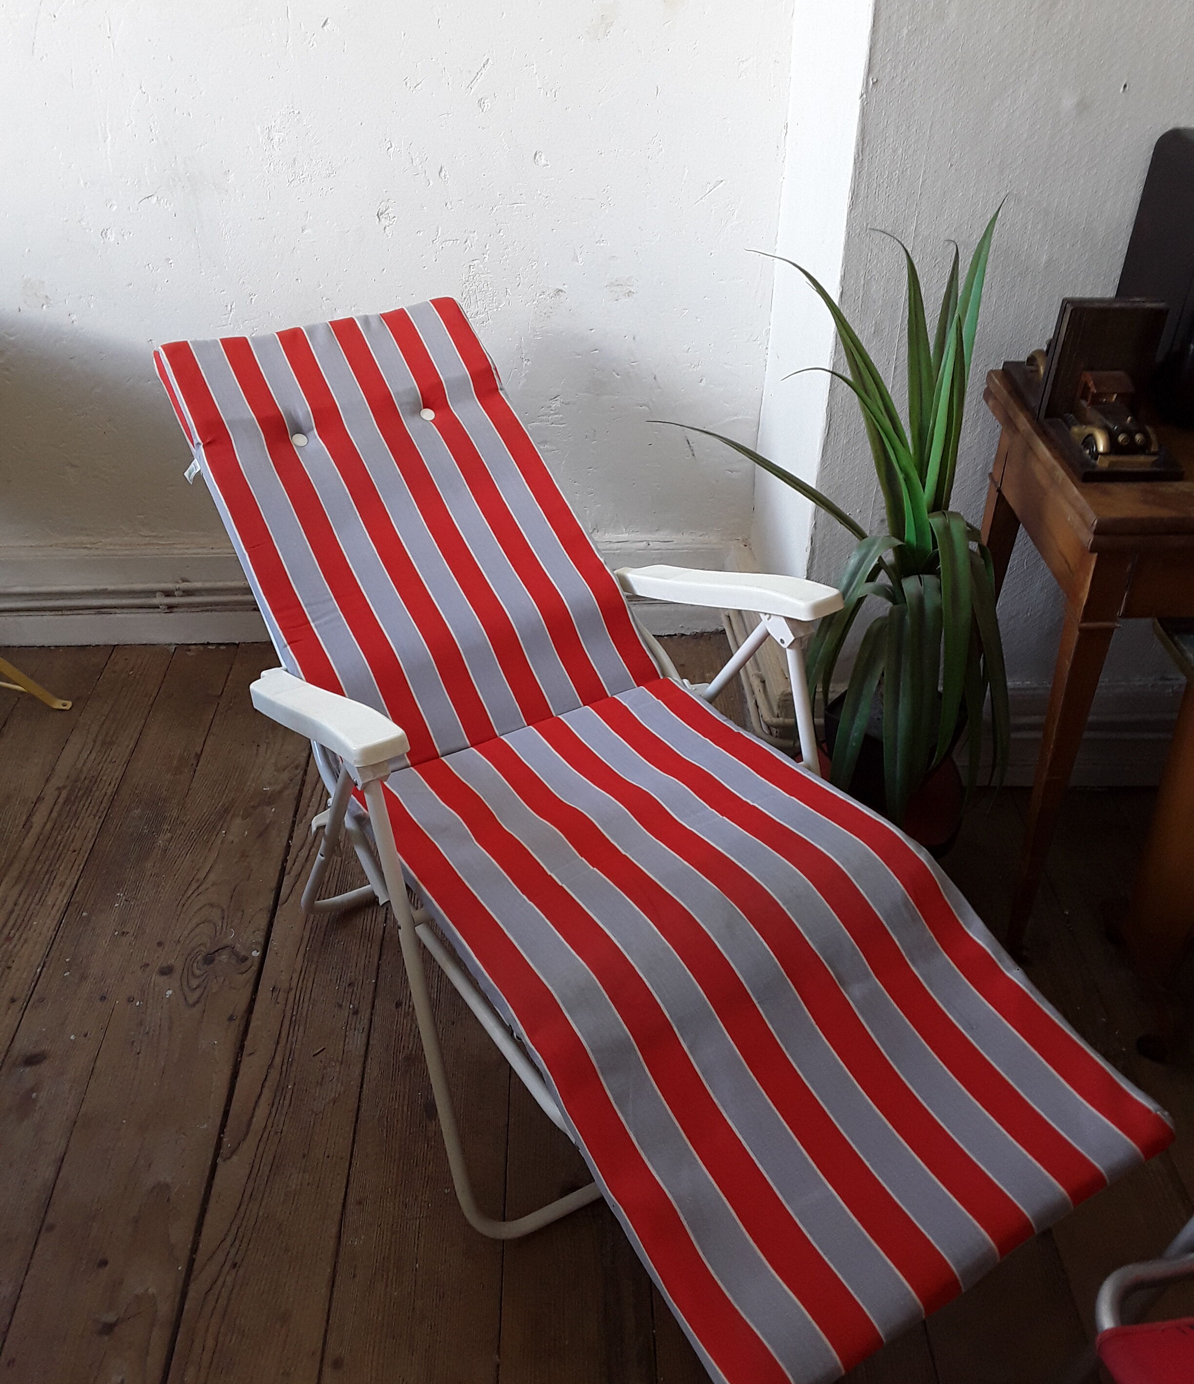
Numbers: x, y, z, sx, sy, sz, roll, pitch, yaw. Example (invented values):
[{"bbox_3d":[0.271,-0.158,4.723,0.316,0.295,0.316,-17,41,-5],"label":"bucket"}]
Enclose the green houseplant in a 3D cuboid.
[{"bbox_3d":[0.347,-0.124,1.671,0.510,1.000,0.400,-1,38,-1],"label":"green houseplant"}]

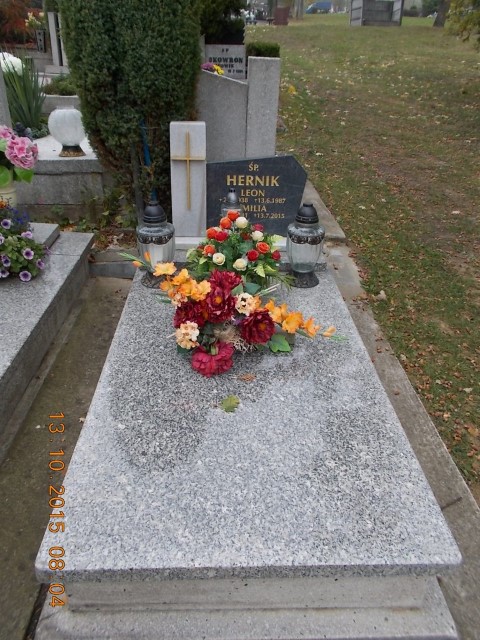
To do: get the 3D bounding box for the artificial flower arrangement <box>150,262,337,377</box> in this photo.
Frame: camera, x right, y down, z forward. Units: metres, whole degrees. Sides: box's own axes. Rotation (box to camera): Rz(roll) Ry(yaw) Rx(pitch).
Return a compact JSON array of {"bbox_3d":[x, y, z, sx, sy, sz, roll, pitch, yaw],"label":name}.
[{"bbox_3d":[0.009,-0.034,1.823,0.690,0.280,0.380,0,26,-3],"label":"artificial flower arrangement"}]

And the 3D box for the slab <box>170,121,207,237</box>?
[{"bbox_3d":[-0.245,-0.678,2.349,0.167,0.547,0.079,0,31,-3],"label":"slab"}]

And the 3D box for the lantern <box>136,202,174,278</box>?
[{"bbox_3d":[-0.405,-0.363,2.253,0.172,0.395,0.172,0,26,-3],"label":"lantern"}]

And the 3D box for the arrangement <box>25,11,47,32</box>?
[{"bbox_3d":[-2.544,-3.695,5.949,0.270,0.235,0.240,0,26,-3],"label":"arrangement"}]

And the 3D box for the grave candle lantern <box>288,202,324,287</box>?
[{"bbox_3d":[0.325,-0.366,2.289,0.172,0.395,0.172,0,26,-3],"label":"grave candle lantern"}]

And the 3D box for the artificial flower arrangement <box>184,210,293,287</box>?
[{"bbox_3d":[-0.004,-0.334,2.269,0.470,0.345,0.320,0,26,-3],"label":"artificial flower arrangement"}]

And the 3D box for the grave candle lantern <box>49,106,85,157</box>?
[{"bbox_3d":[-1.110,-1.241,3.132,0.230,0.285,0.230,0,26,-3],"label":"grave candle lantern"}]

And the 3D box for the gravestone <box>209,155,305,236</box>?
[{"bbox_3d":[0.078,-0.615,2.395,0.486,0.411,0.061,0,31,-3],"label":"gravestone"}]

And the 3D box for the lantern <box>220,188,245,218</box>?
[{"bbox_3d":[-0.036,-0.495,2.467,0.110,0.320,0.110,0,26,-3],"label":"lantern"}]

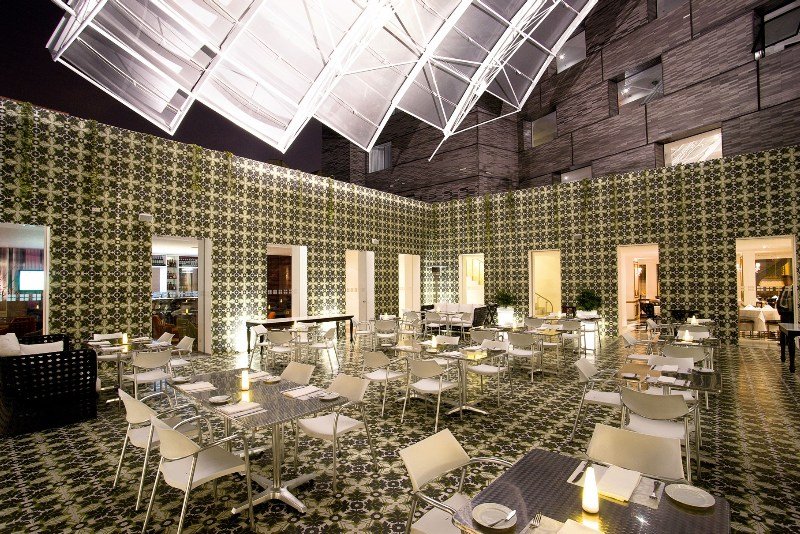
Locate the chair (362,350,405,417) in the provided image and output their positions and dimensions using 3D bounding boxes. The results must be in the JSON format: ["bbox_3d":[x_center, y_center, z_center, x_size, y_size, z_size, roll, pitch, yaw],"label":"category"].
[{"bbox_3d":[-0.208,1.449,4.955,0.545,0.785,0.525,-2,-3,44],"label":"chair"}]

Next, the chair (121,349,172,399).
[{"bbox_3d":[-3.217,1.439,4.840,0.525,0.785,0.545,-1,-2,41],"label":"chair"}]

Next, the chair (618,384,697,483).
[{"bbox_3d":[2.223,1.398,3.239,0.545,0.785,0.525,-2,-3,43],"label":"chair"}]

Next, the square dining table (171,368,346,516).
[{"bbox_3d":[-1.304,1.420,3.224,1.673,0.726,0.790,-2,-2,41],"label":"square dining table"}]

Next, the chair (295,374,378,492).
[{"bbox_3d":[-0.557,1.394,3.300,0.545,0.785,0.525,-2,-3,43],"label":"chair"}]

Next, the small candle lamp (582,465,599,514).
[{"bbox_3d":[0.792,0.920,1.570,0.066,0.175,0.066,-2,-2,41],"label":"small candle lamp"}]

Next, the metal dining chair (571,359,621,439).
[{"bbox_3d":[2.173,1.423,4.012,0.525,0.785,0.545,-1,-2,40],"label":"metal dining chair"}]

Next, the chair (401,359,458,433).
[{"bbox_3d":[0.368,1.434,4.465,0.545,0.785,0.525,-1,-2,41],"label":"chair"}]

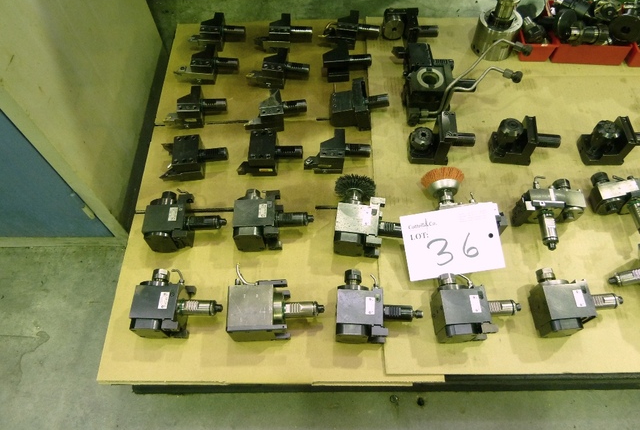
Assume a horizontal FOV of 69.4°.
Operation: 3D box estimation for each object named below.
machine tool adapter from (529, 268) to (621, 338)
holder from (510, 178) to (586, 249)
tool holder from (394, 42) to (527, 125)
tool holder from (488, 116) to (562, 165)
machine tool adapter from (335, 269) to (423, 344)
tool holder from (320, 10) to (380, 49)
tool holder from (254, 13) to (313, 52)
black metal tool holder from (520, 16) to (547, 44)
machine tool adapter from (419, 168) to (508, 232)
[{"bbox_3d":[0.497,0.161,0.888,0.165,0.085,0.120,-3,60,-1],"label":"machine tool adapter"},{"bbox_3d":[0.501,0.001,1.003,0.138,0.080,0.167,3,59,4],"label":"holder"},{"bbox_3d":[0.345,-0.313,1.109,0.322,0.105,0.186,1,61,2],"label":"tool holder"},{"bbox_3d":[0.462,-0.171,1.033,0.153,0.097,0.077,3,61,3],"label":"tool holder"},{"bbox_3d":[0.110,0.168,0.858,0.158,0.090,0.127,1,61,2],"label":"machine tool adapter"},{"bbox_3d":[0.086,-0.519,1.300,0.170,0.060,0.089,-1,60,1],"label":"tool holder"},{"bbox_3d":[-0.096,-0.491,1.238,0.153,0.061,0.094,0,61,1],"label":"tool holder"},{"bbox_3d":[0.579,-0.497,1.245,0.046,0.046,0.082,-36,93,-18],"label":"black metal tool holder"},{"bbox_3d":[0.319,-0.001,1.005,0.184,0.090,0.207,2,59,3],"label":"machine tool adapter"}]

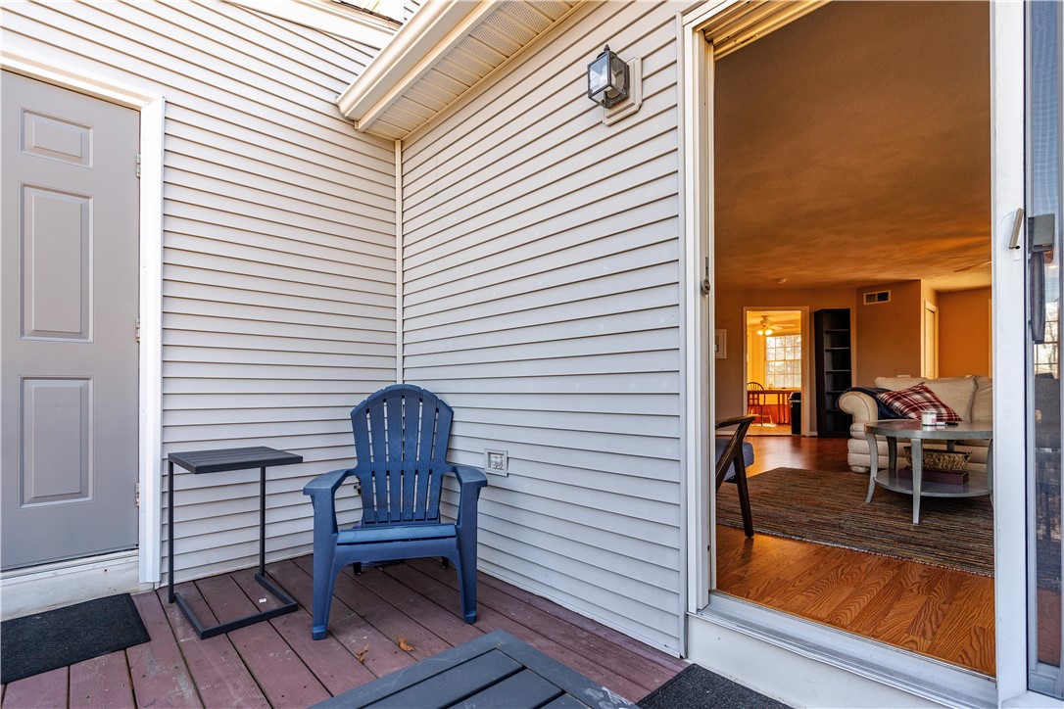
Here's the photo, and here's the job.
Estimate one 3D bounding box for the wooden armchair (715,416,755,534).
[{"bbox_3d":[0.645,0.527,2.330,0.650,0.750,0.620,3,-4,-44],"label":"wooden armchair"}]

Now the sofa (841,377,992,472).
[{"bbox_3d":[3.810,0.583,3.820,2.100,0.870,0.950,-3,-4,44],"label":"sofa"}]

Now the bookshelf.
[{"bbox_3d":[4.720,0.295,7.420,0.420,2.000,0.290,0,-3,4],"label":"bookshelf"}]

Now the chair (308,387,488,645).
[{"bbox_3d":[-0.598,0.619,2.200,0.690,0.950,0.800,1,-3,-12],"label":"chair"}]

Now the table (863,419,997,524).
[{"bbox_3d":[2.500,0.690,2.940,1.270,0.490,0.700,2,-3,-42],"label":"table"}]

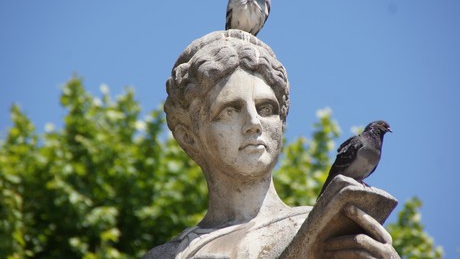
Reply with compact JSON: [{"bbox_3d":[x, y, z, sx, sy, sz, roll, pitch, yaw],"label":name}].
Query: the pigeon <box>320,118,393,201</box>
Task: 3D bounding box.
[{"bbox_3d":[0.327,0.080,10.000,0.235,0.200,0.120,-9,-18,29],"label":"pigeon"}]

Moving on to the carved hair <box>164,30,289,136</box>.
[{"bbox_3d":[-0.009,-0.123,10.250,0.310,0.285,0.360,3,-16,-25],"label":"carved hair"}]

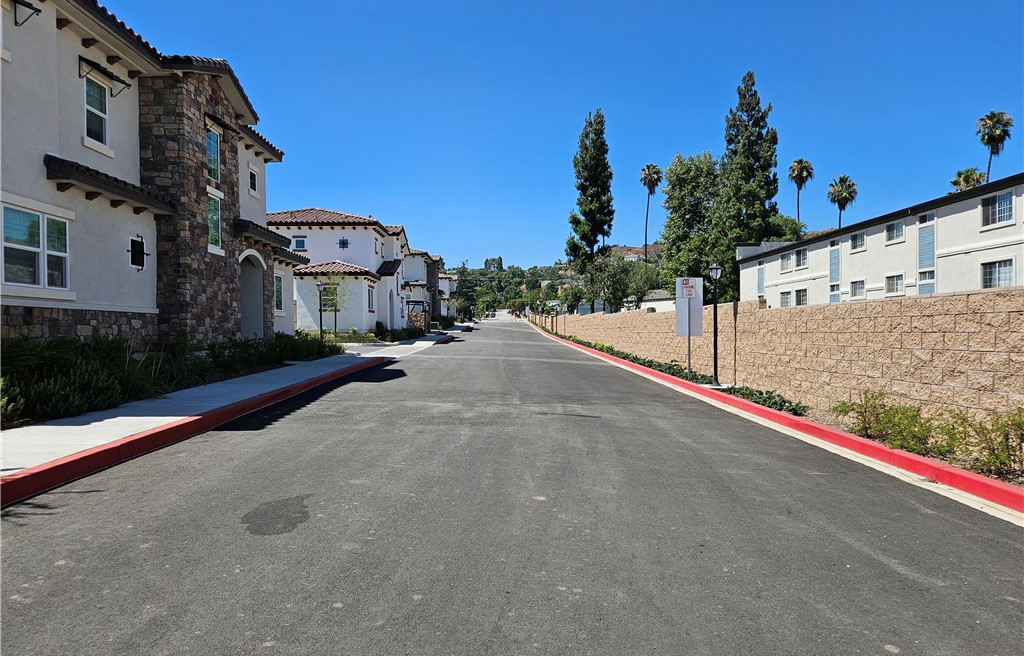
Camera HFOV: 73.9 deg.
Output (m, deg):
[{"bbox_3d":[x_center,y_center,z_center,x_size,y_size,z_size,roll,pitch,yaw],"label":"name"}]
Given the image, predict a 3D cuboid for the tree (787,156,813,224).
[{"bbox_3d":[33.980,-10.121,80.000,3.100,19.500,3.100,0,0,0],"label":"tree"}]

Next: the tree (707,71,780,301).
[{"bbox_3d":[21.277,-11.873,62.000,6.200,23.000,6.200,0,0,0],"label":"tree"}]

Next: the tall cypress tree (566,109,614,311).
[{"bbox_3d":[7.845,-11.337,68.000,4.600,21.000,4.600,0,0,0],"label":"tall cypress tree"}]

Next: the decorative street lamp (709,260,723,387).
[{"bbox_3d":[4.493,-0.078,15.000,0.280,2.710,0.280,0,0,0],"label":"decorative street lamp"}]

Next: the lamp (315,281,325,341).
[{"bbox_3d":[-7.036,-0.384,25.000,0.280,2.700,0.280,0,0,0],"label":"lamp"}]

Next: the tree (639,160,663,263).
[{"bbox_3d":[17.443,-10.792,86.000,2.900,20.000,2.900,0,0,0],"label":"tree"}]

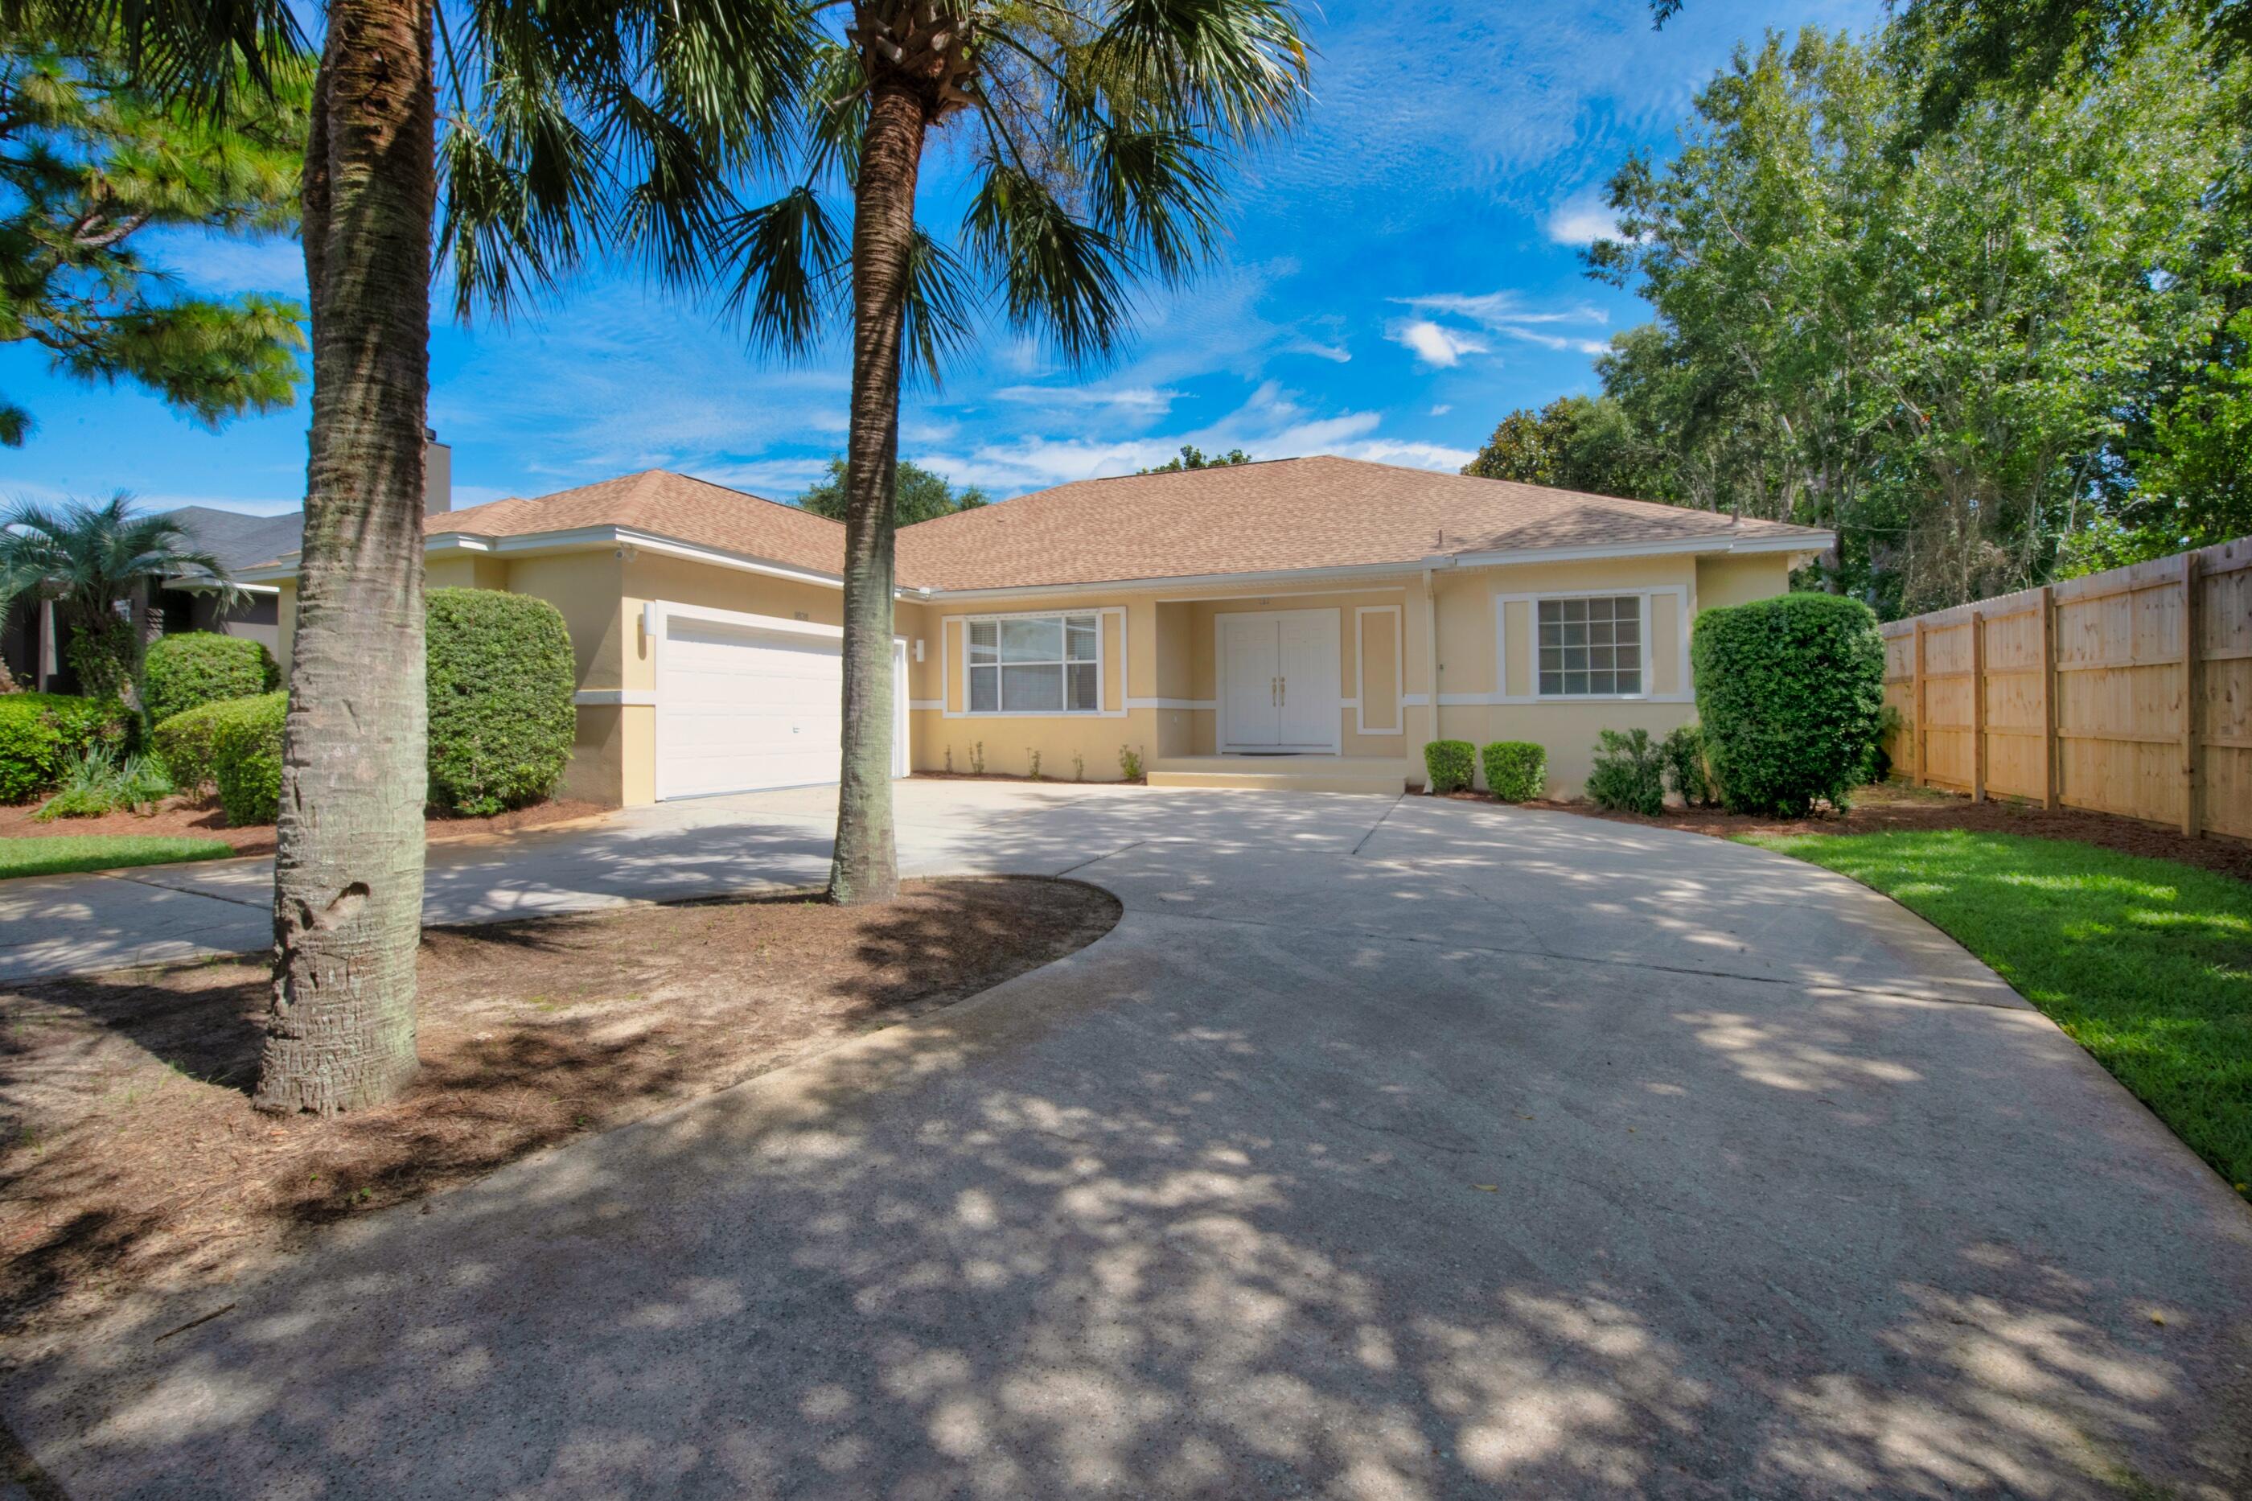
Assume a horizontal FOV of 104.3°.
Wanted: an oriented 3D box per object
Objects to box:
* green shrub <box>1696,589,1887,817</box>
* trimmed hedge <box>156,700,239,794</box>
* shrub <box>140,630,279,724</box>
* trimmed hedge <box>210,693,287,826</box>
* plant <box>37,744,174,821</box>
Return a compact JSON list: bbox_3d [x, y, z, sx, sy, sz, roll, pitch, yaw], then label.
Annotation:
[{"bbox_3d":[7.225,-0.487,9.589,1.600,2.300,1.600,1,2,25],"label":"green shrub"},{"bbox_3d":[-10.753,0.038,10.308,1.000,1.200,1.000,1,2,25],"label":"trimmed hedge"},{"bbox_3d":[-13.389,-0.575,12.788,1.400,2.250,1.400,1,2,25],"label":"shrub"},{"bbox_3d":[-8.419,0.059,8.707,1.000,1.270,1.000,1,2,25],"label":"trimmed hedge"},{"bbox_3d":[-10.751,0.326,9.217,0.950,0.700,0.900,1,2,25],"label":"plant"}]

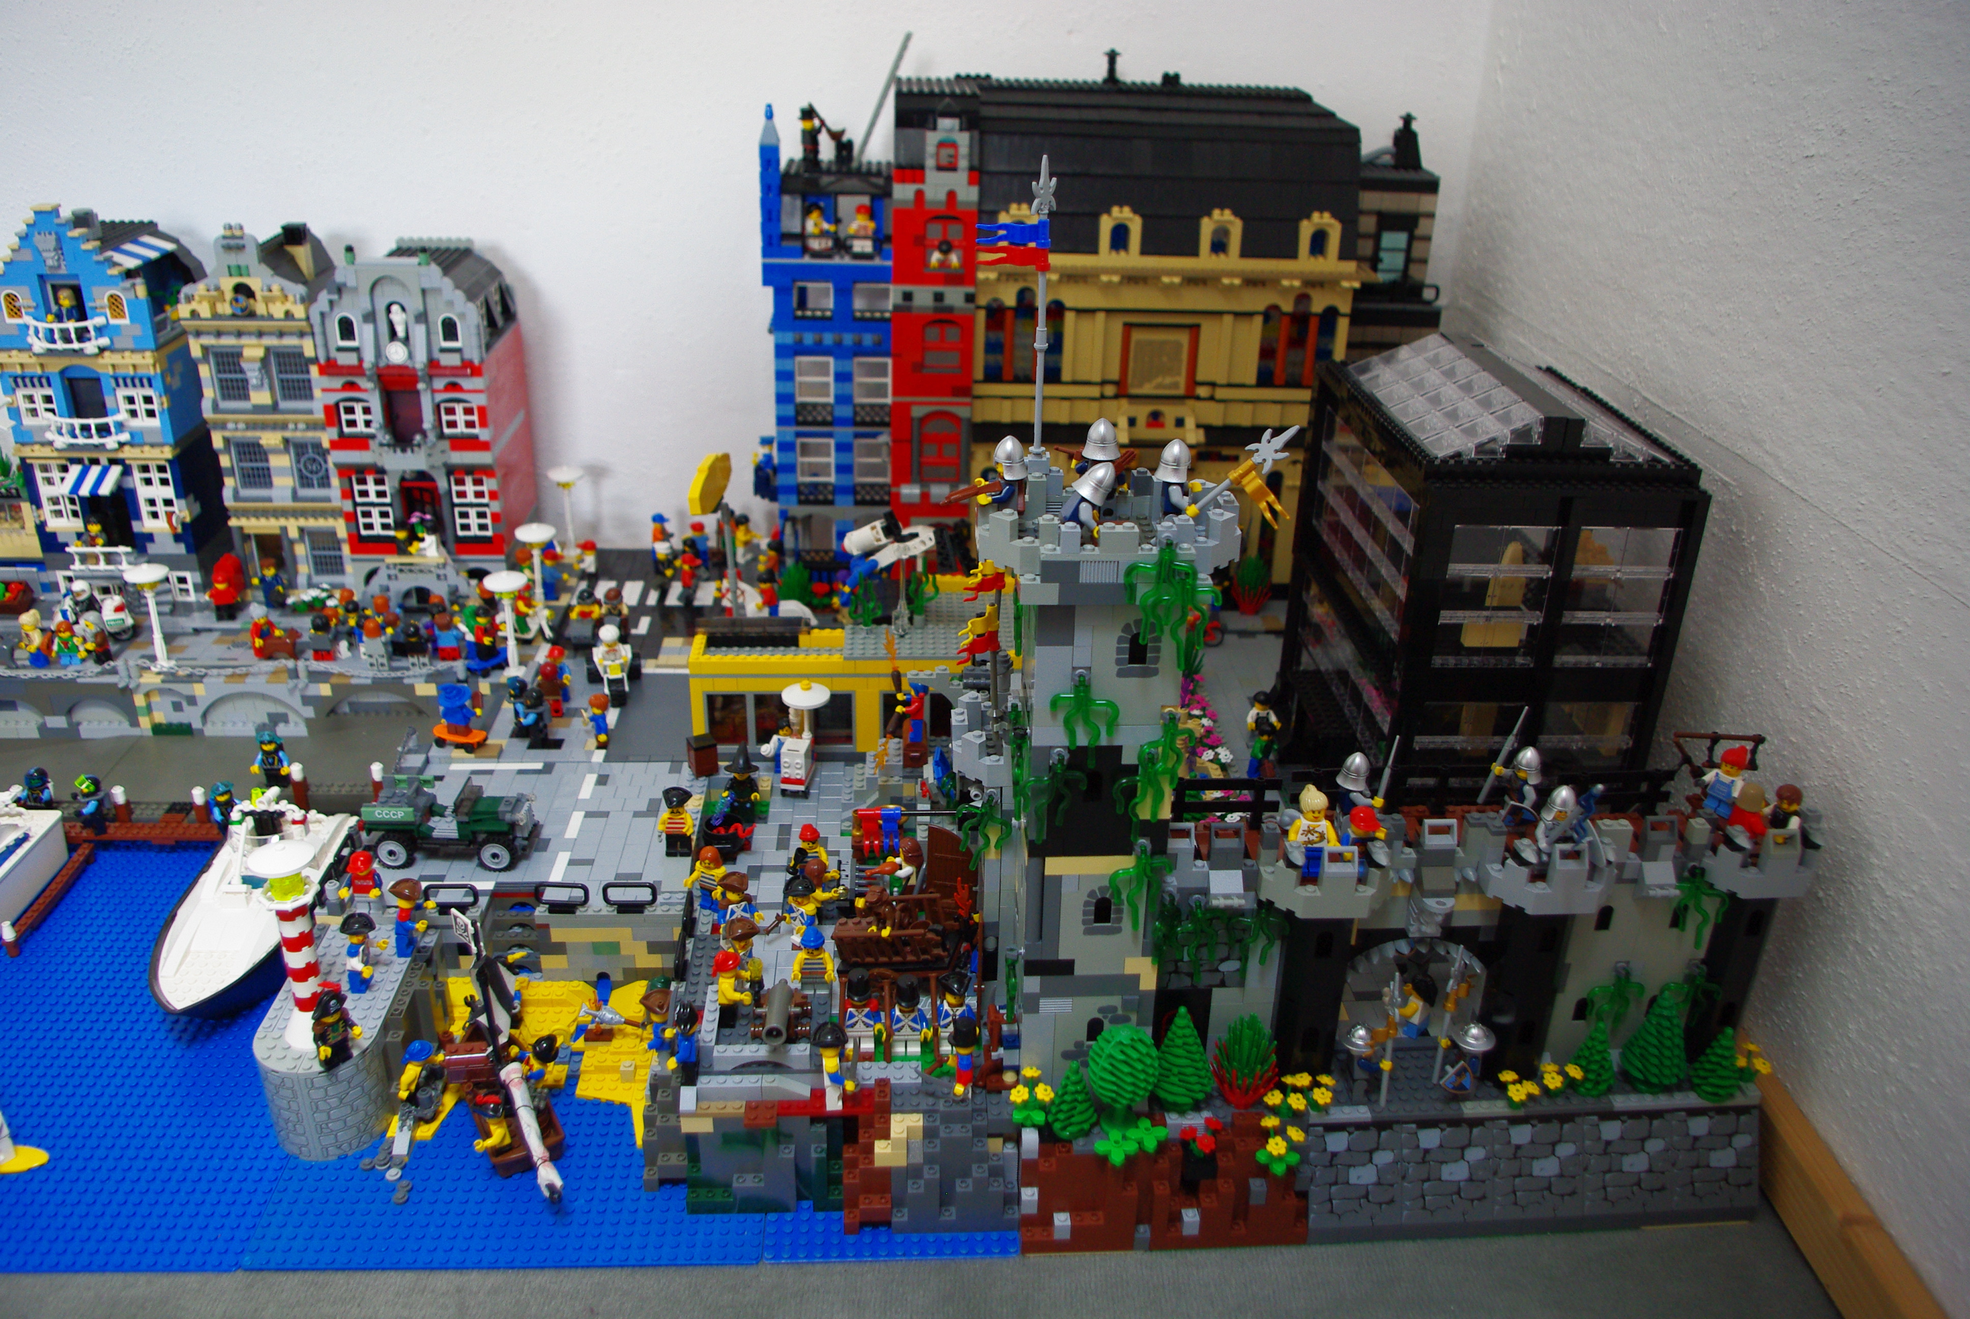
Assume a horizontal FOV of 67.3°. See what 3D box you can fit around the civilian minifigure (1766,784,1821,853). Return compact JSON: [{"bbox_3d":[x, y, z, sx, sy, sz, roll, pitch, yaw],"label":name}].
[{"bbox_3d":[0.399,0.084,0.742,0.018,0.041,0.025,-15,31,-30],"label":"civilian minifigure"}]

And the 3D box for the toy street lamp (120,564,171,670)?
[{"bbox_3d":[-0.636,-0.032,1.133,0.032,0.082,0.032,0,26,-4],"label":"toy street lamp"}]

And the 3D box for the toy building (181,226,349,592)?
[{"bbox_3d":[-0.564,-0.211,1.212,0.099,0.306,0.131,0,26,-4],"label":"toy building"}]

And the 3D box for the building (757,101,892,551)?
[{"bbox_3d":[-0.131,-0.265,1.248,0.107,0.389,0.071,0,26,-4],"label":"building"}]

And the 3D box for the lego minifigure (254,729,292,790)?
[{"bbox_3d":[-0.513,0.073,1.073,0.025,0.043,0.017,-1,26,-7],"label":"lego minifigure"}]

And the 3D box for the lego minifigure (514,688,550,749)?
[{"bbox_3d":[-0.317,0.040,1.037,0.018,0.041,0.022,-11,29,-24],"label":"lego minifigure"}]

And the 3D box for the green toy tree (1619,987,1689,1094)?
[{"bbox_3d":[0.341,0.193,0.755,0.033,0.062,0.033,0,26,-4],"label":"green toy tree"}]

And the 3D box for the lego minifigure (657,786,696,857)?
[{"bbox_3d":[-0.193,0.102,0.925,0.024,0.045,0.016,-2,26,-7],"label":"lego minifigure"}]

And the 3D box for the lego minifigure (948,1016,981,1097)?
[{"bbox_3d":[-0.010,0.197,0.733,0.017,0.046,0.022,0,26,-3],"label":"lego minifigure"}]

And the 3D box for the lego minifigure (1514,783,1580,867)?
[{"bbox_3d":[0.282,0.084,0.729,0.026,0.043,0.019,4,26,5],"label":"lego minifigure"}]

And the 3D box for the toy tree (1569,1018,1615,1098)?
[{"bbox_3d":[0.309,0.198,0.748,0.024,0.041,0.024,0,26,-4],"label":"toy tree"}]

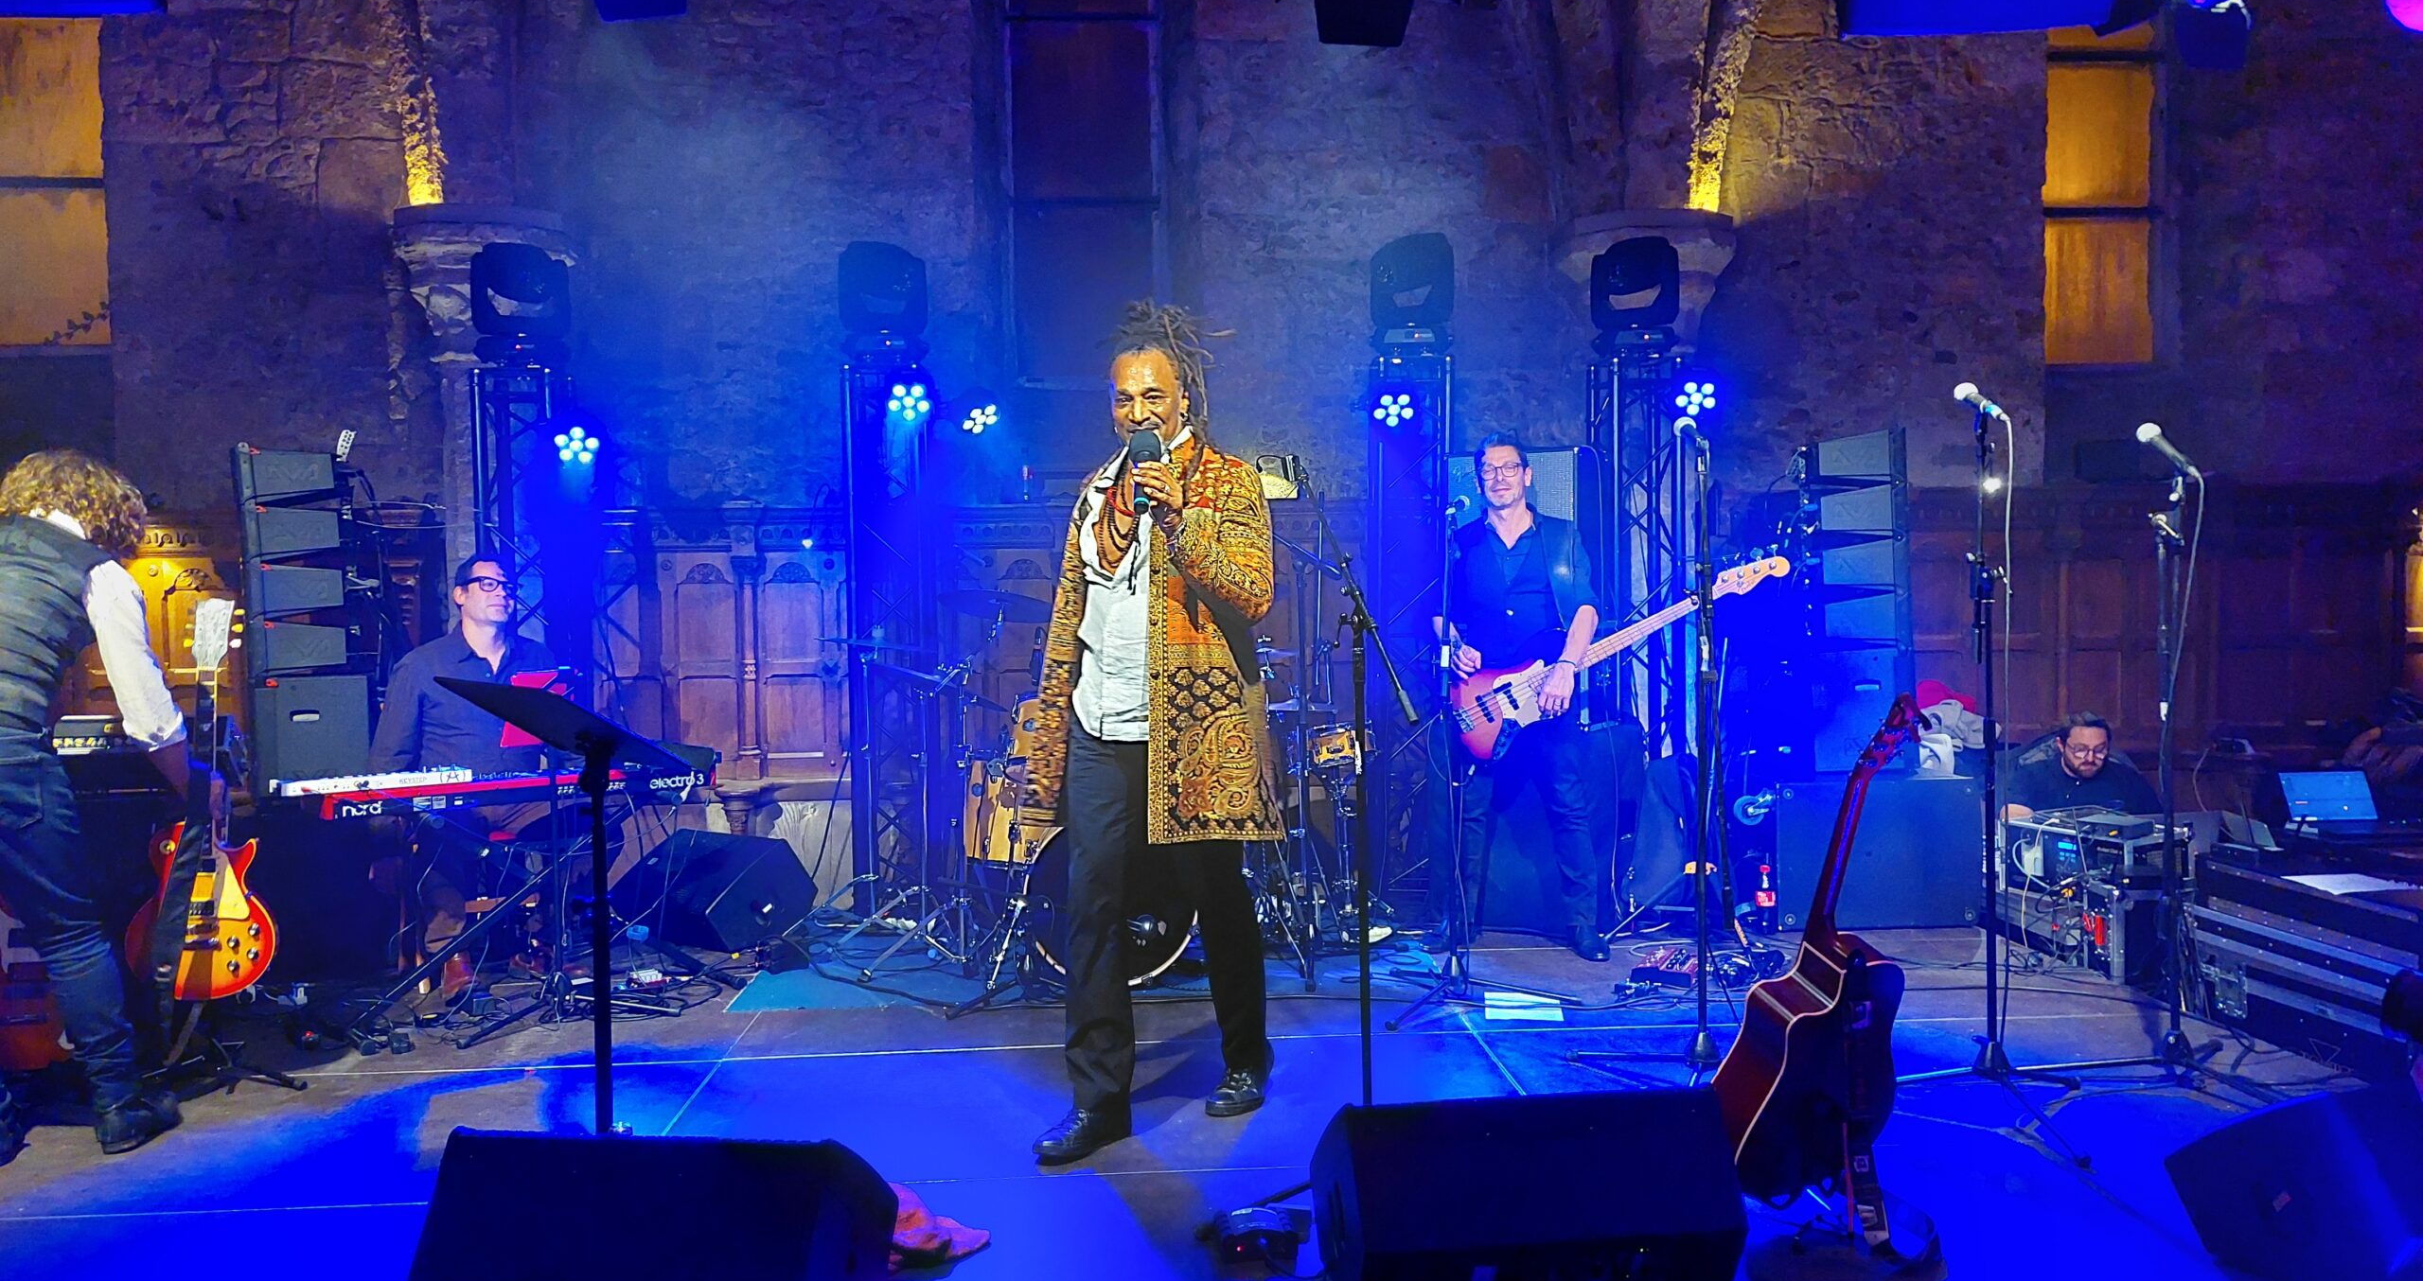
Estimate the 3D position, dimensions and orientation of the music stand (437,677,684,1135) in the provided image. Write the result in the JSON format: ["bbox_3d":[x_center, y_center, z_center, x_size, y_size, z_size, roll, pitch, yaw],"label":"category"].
[{"bbox_3d":[-1.312,0.611,3.549,0.520,1.050,0.440,1,2,36],"label":"music stand"}]

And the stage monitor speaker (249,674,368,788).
[{"bbox_3d":[-3.500,0.357,6.532,0.390,0.440,0.470,-2,2,-28],"label":"stage monitor speaker"}]

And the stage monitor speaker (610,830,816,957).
[{"bbox_3d":[-1.833,0.906,6.171,0.620,0.365,0.460,0,2,39],"label":"stage monitor speaker"}]

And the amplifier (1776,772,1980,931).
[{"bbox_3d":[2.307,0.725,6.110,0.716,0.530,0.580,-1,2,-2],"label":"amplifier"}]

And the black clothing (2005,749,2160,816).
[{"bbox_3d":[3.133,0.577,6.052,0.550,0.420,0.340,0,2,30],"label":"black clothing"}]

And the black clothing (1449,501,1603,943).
[{"bbox_3d":[1.038,0.293,5.600,0.520,1.440,0.330,0,2,14],"label":"black clothing"}]

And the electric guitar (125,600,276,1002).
[{"bbox_3d":[-2.536,0.398,4.230,0.340,1.000,0.090,2,-7,-30],"label":"electric guitar"}]

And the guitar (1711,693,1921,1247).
[{"bbox_3d":[1.110,0.576,2.947,0.400,1.040,0.130,-6,28,-22],"label":"guitar"}]

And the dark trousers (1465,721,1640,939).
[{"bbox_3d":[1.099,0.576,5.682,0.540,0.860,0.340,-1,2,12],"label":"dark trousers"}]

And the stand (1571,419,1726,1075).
[{"bbox_3d":[1.226,0.262,4.227,0.560,1.620,0.580,-1,2,-3],"label":"stand"}]

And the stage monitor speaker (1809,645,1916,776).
[{"bbox_3d":[2.454,0.257,6.371,0.370,0.440,0.460,-1,2,15],"label":"stage monitor speaker"}]

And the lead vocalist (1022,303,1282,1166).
[{"bbox_3d":[-0.136,0.186,3.829,0.550,1.860,0.480,0,2,22],"label":"lead vocalist"}]

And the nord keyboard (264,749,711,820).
[{"bbox_3d":[-2.045,0.419,4.939,1.080,0.100,0.300,-2,2,-37],"label":"nord keyboard"}]

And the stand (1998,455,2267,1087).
[{"bbox_3d":[2.346,0.315,4.162,0.560,1.500,0.590,0,2,41],"label":"stand"}]

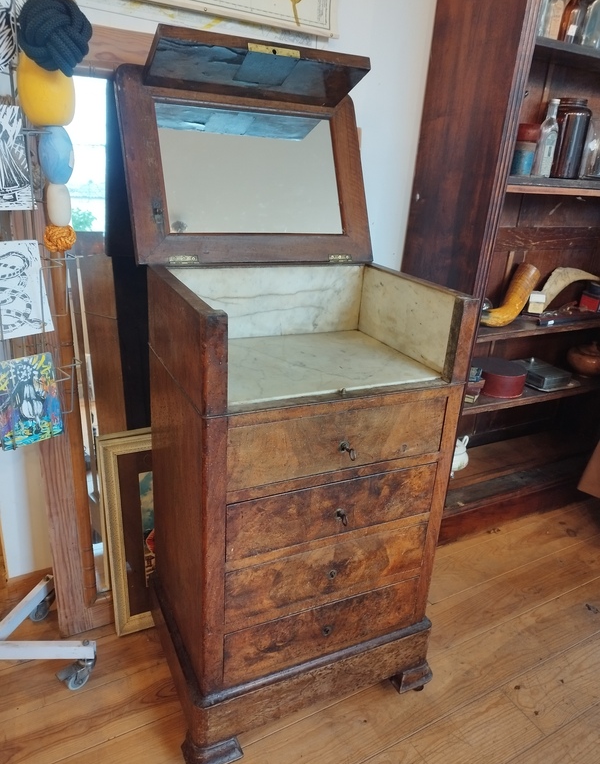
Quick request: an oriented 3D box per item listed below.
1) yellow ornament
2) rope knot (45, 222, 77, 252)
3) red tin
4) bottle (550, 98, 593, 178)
[{"bbox_3d":[-0.411,-0.476,0.897,0.086,0.109,0.086,-6,22,-25],"label":"yellow ornament"},{"bbox_3d":[-0.421,-0.254,0.976,0.051,0.049,0.051,-6,22,-25],"label":"rope knot"},{"bbox_3d":[0.678,-0.015,1.911,0.188,0.080,0.188,3,20,-1],"label":"red tin"},{"bbox_3d":[0.822,-0.743,1.713,0.119,0.229,0.119,-6,22,-25],"label":"bottle"}]

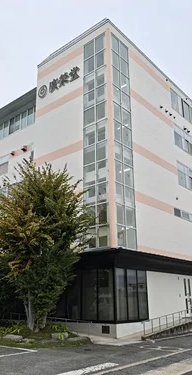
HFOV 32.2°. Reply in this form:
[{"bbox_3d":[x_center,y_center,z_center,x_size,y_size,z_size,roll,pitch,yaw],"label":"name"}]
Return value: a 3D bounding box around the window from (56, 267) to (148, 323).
[{"bbox_3d":[0.233,5.675,17.542,4.110,2.429,2.737,-16,-24,38],"label":"window"}]

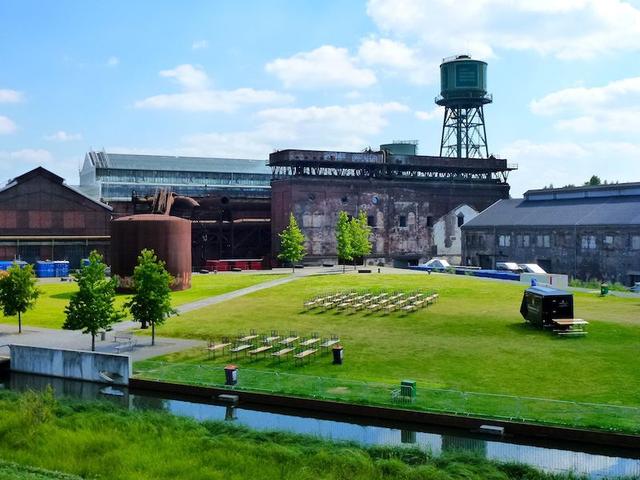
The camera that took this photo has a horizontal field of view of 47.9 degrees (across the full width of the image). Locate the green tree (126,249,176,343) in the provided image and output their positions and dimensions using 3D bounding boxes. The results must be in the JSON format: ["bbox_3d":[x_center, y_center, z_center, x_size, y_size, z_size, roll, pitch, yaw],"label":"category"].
[{"bbox_3d":[-11.601,3.947,49.500,3.500,6.750,3.500,0,1,0],"label":"green tree"}]

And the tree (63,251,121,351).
[{"bbox_3d":[-15.147,4.077,47.800,3.800,6.800,3.700,0,1,0],"label":"tree"}]

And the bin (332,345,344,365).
[{"bbox_3d":[1.129,7.005,44.000,0.600,1.100,0.700,0,1,15],"label":"bin"}]

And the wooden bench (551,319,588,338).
[{"bbox_3d":[17.543,6.149,50.500,2.150,0.800,1.350,0,1,-7],"label":"wooden bench"}]

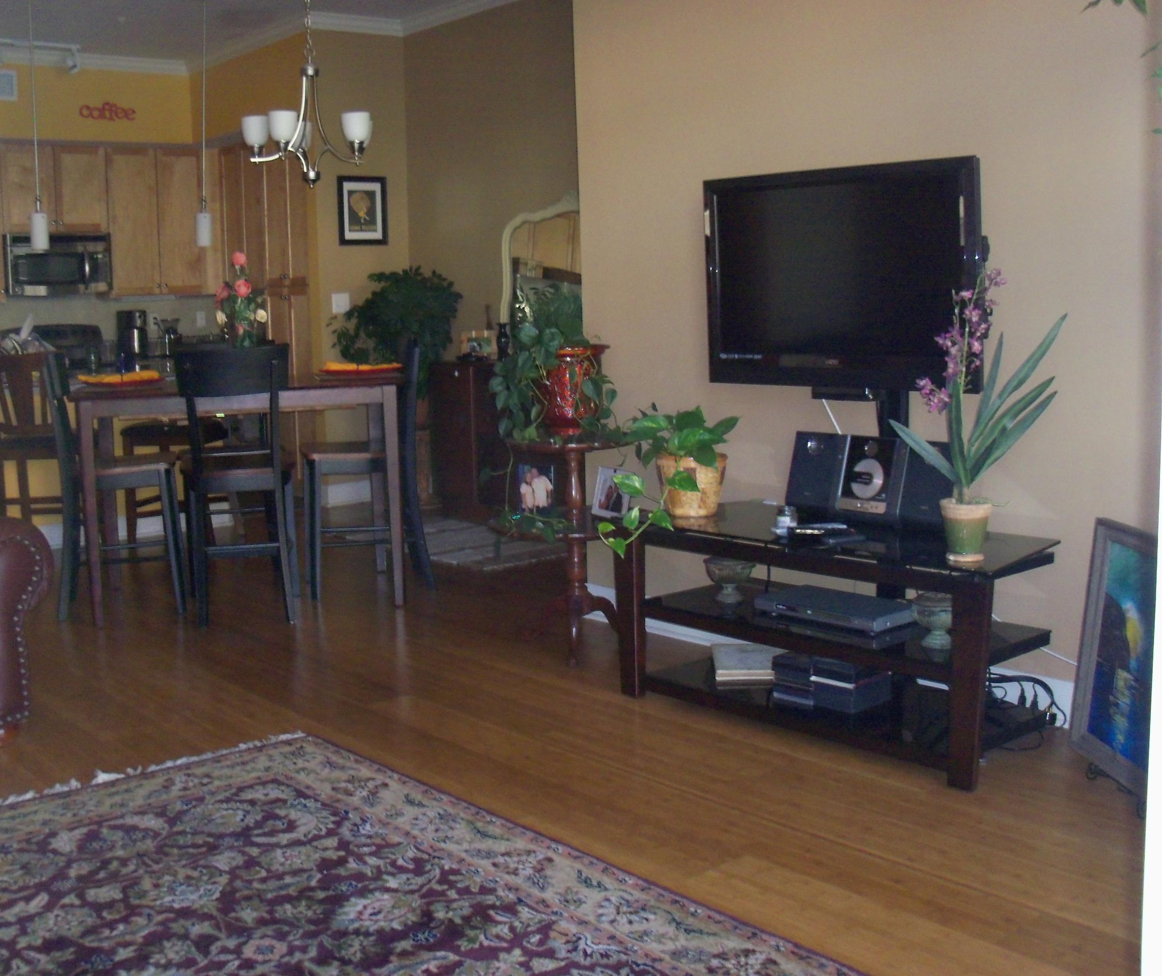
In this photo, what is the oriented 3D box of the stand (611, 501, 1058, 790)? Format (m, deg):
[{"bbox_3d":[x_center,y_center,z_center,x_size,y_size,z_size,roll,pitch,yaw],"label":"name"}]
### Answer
[{"bbox_3d":[0.697,0.378,3.624,0.506,0.532,1.254,-8,10,-41],"label":"stand"}]

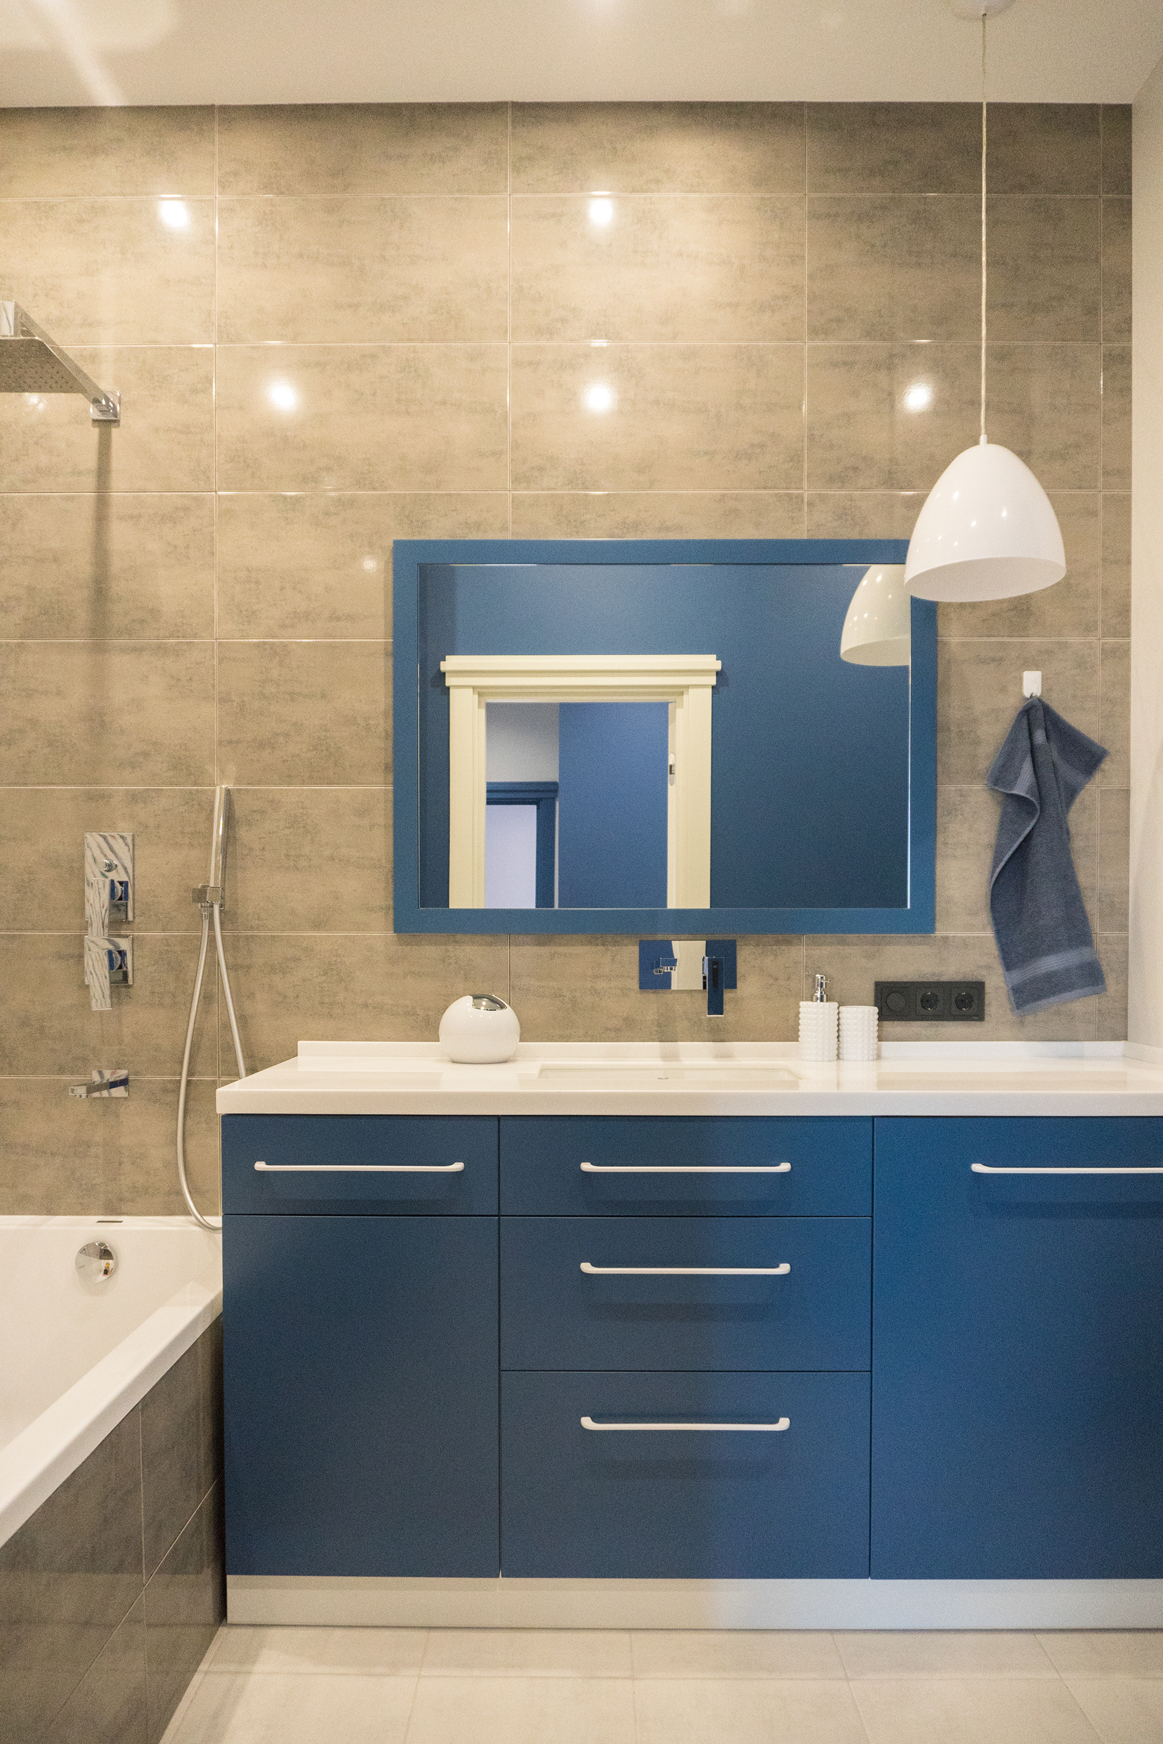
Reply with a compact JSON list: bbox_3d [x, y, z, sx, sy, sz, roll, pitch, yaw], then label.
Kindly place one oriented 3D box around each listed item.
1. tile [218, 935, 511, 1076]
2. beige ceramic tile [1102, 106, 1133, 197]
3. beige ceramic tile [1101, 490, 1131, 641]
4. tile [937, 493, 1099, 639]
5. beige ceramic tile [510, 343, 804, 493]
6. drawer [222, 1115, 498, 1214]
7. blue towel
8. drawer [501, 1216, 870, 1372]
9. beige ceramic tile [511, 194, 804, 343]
[{"bbox_3d":[-0.446,0.275,2.385,0.597,0.295,0.010,0,0,0],"label":"tile"},{"bbox_3d":[1.097,-1.478,2.385,0.064,0.188,0.010,0,0,0],"label":"beige ceramic tile"},{"bbox_3d":[1.088,-0.622,2.373,0.063,0.299,0.015,0,0,0],"label":"beige ceramic tile"},{"bbox_3d":[0.758,-0.626,2.382,0.600,0.300,0.010,0,0,0],"label":"tile"},{"bbox_3d":[0.155,-0.923,2.373,0.599,0.301,0.015,0,0,0],"label":"beige ceramic tile"},{"bbox_3d":[-0.353,0.468,2.045,0.441,0.155,0.380,0,0,0],"label":"drawer"},{"bbox_3d":[0.932,-0.032,2.335,0.243,0.630,0.070,0,1,0],"label":"blue towel"},{"bbox_3d":[0.166,0.670,2.055,0.592,0.247,0.420,0,0,0],"label":"drawer"},{"bbox_3d":[0.156,-1.235,2.385,0.605,0.303,0.010,0,0,0],"label":"beige ceramic tile"}]

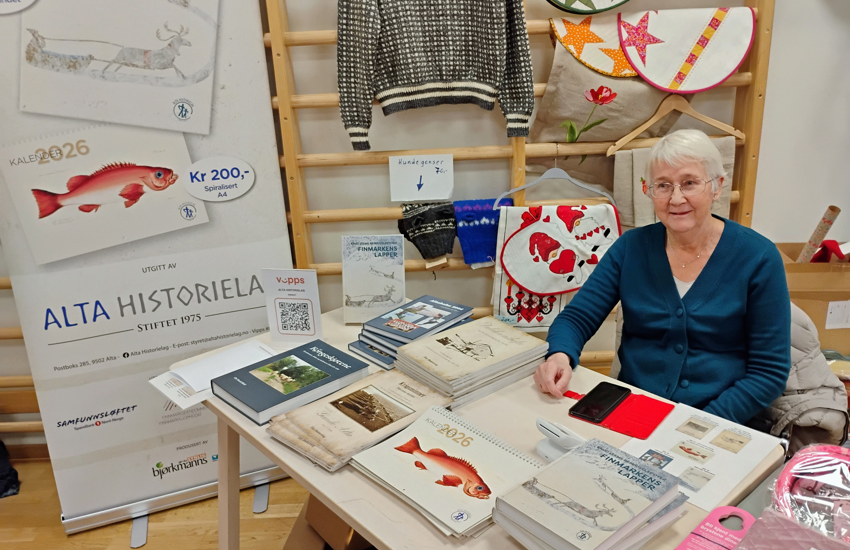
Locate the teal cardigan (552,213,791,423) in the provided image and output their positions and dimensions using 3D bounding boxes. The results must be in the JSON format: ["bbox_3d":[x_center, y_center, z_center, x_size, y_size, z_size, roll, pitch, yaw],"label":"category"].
[{"bbox_3d":[0.562,0.170,1.589,0.500,0.580,0.370,11,24,36],"label":"teal cardigan"}]

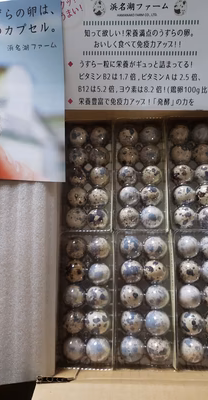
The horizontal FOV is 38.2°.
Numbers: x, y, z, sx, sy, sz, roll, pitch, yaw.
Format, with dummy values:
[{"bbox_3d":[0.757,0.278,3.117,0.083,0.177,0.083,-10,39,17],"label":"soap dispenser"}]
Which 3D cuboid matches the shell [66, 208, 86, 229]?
[{"bbox_3d":[-0.035,0.023,0.378,0.025,0.032,0.025,-1,75,3],"label":"shell"}]

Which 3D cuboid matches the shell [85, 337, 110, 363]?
[{"bbox_3d":[-0.006,0.170,0.342,0.026,0.032,0.026,-1,75,4],"label":"shell"}]

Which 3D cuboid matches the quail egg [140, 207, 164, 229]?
[{"bbox_3d":[0.059,0.021,0.374,0.027,0.033,0.027,-1,75,4],"label":"quail egg"}]

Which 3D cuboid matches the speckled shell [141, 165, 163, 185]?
[{"bbox_3d":[0.062,-0.031,0.389,0.025,0.032,0.025,-1,75,4],"label":"speckled shell"}]

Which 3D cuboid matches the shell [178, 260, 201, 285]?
[{"bbox_3d":[0.099,0.082,0.346,0.025,0.032,0.025,-1,75,3],"label":"shell"}]

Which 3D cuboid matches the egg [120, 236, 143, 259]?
[{"bbox_3d":[0.033,0.057,0.365,0.026,0.032,0.026,-1,74,5],"label":"egg"}]

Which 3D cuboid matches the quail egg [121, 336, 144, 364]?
[{"bbox_3d":[0.032,0.167,0.336,0.026,0.032,0.026,-1,75,3],"label":"quail egg"}]

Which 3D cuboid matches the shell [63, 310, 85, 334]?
[{"bbox_3d":[-0.035,0.142,0.351,0.025,0.032,0.025,-1,75,4],"label":"shell"}]

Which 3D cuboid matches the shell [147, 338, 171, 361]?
[{"bbox_3d":[0.061,0.167,0.337,0.026,0.032,0.026,-1,75,4],"label":"shell"}]

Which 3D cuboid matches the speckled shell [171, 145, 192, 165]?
[{"bbox_3d":[0.101,-0.060,0.392,0.026,0.032,0.026,-1,75,3],"label":"speckled shell"}]

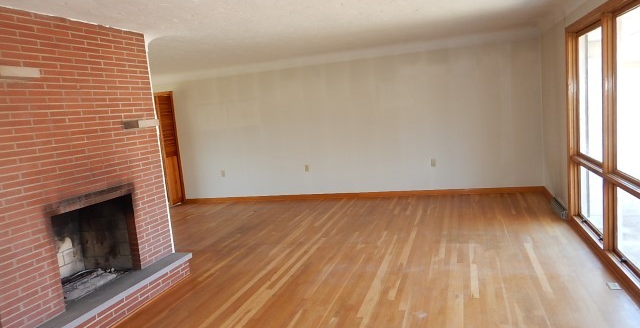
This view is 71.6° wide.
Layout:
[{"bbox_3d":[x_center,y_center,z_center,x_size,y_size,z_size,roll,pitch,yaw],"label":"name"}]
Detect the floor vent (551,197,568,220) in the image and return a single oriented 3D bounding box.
[{"bbox_3d":[3.024,0.557,5.624,0.069,0.104,0.691,-3,8,18],"label":"floor vent"}]

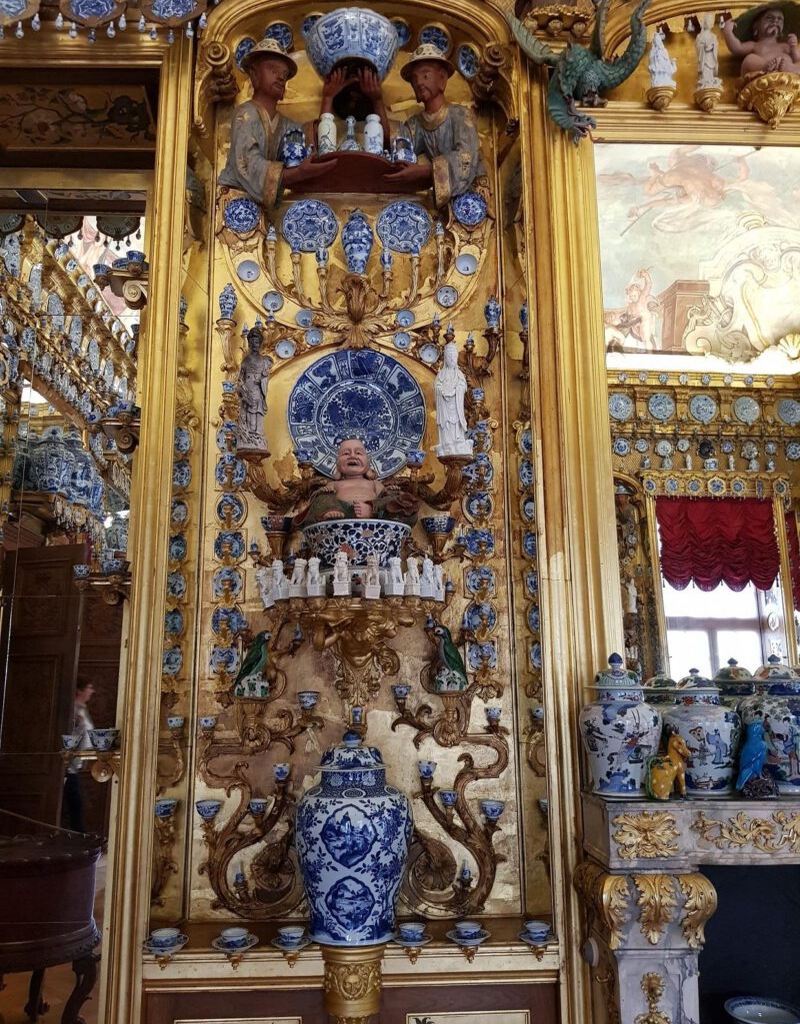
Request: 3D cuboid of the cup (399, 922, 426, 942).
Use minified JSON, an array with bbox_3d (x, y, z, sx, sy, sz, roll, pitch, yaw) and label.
[{"bbox_3d":[0.036,1.232,2.339,0.078,0.042,0.078,0,-11,0],"label":"cup"}]

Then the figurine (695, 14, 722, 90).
[{"bbox_3d":[1.105,-1.666,2.884,0.085,0.305,0.075,-4,-12,17],"label":"figurine"}]

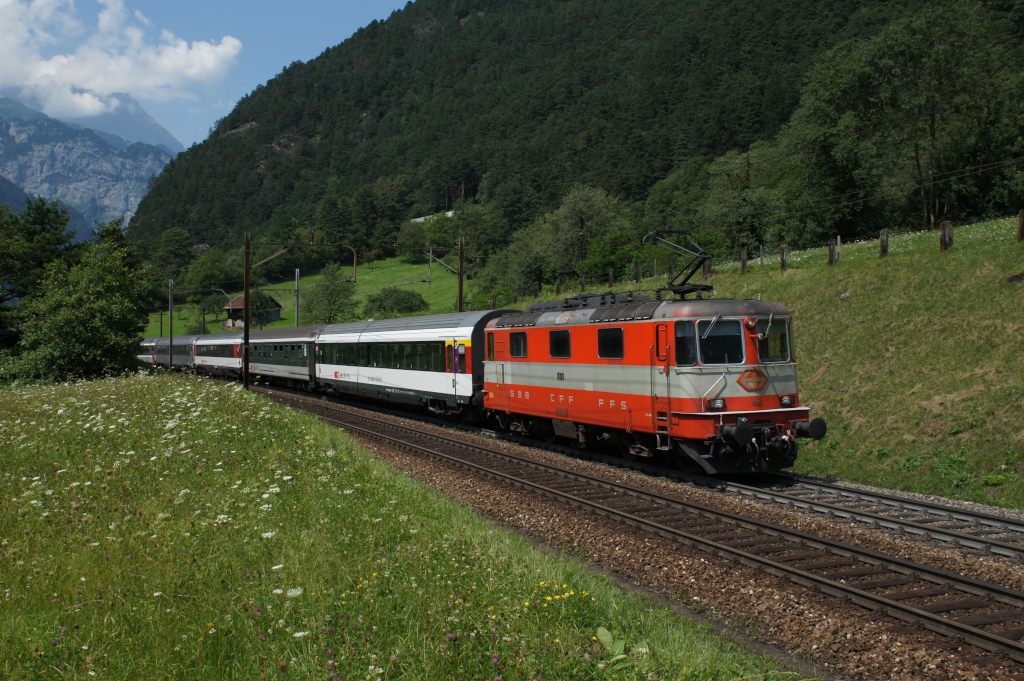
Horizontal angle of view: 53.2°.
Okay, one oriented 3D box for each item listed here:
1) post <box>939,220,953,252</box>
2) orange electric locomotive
[{"bbox_3d":[12.946,-3.091,30.500,0.270,0.950,0.250,0,0,-21],"label":"post"},{"bbox_3d":[2.605,0.309,26.973,2.950,5.200,14.900,-1,0,-21],"label":"orange electric locomotive"}]

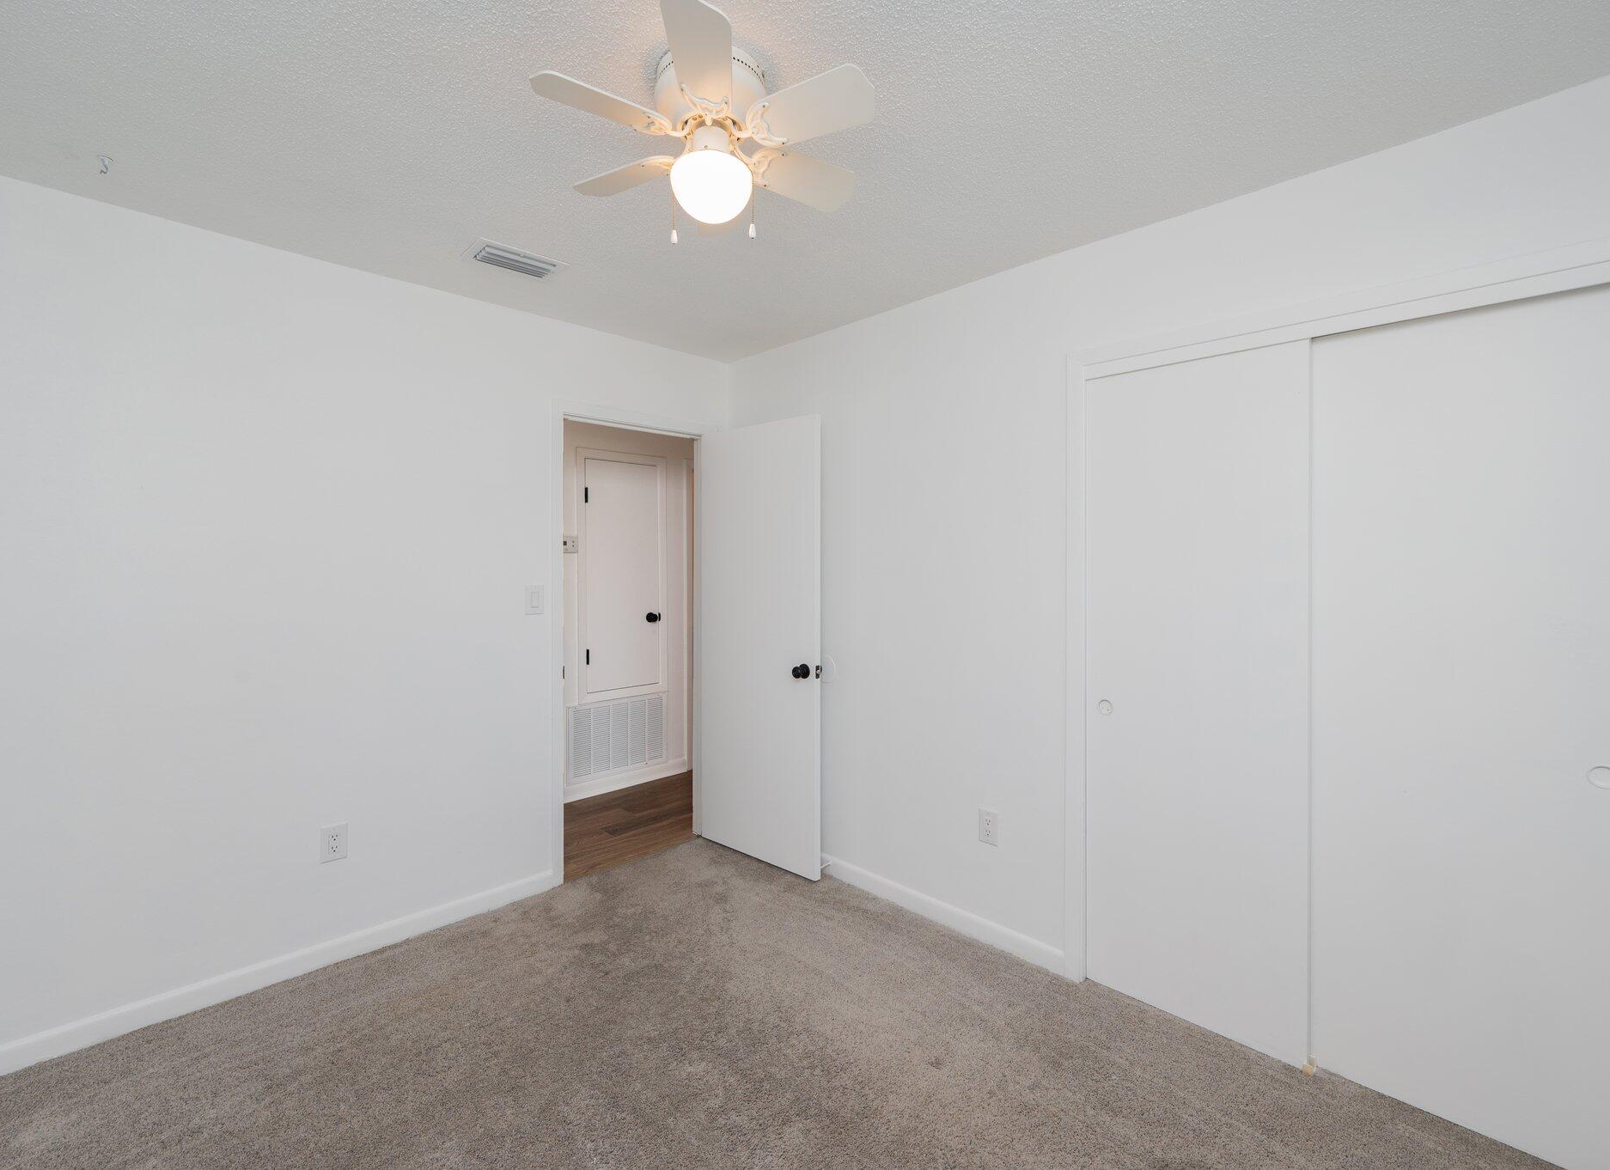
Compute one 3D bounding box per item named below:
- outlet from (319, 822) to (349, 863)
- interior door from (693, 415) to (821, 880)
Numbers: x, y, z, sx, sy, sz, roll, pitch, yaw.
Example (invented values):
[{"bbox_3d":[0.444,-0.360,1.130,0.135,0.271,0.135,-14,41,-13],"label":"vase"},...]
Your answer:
[{"bbox_3d":[-1.627,0.895,2.365,0.074,0.119,0.010,-1,1,-44],"label":"outlet"},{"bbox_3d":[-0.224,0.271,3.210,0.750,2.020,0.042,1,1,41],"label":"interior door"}]

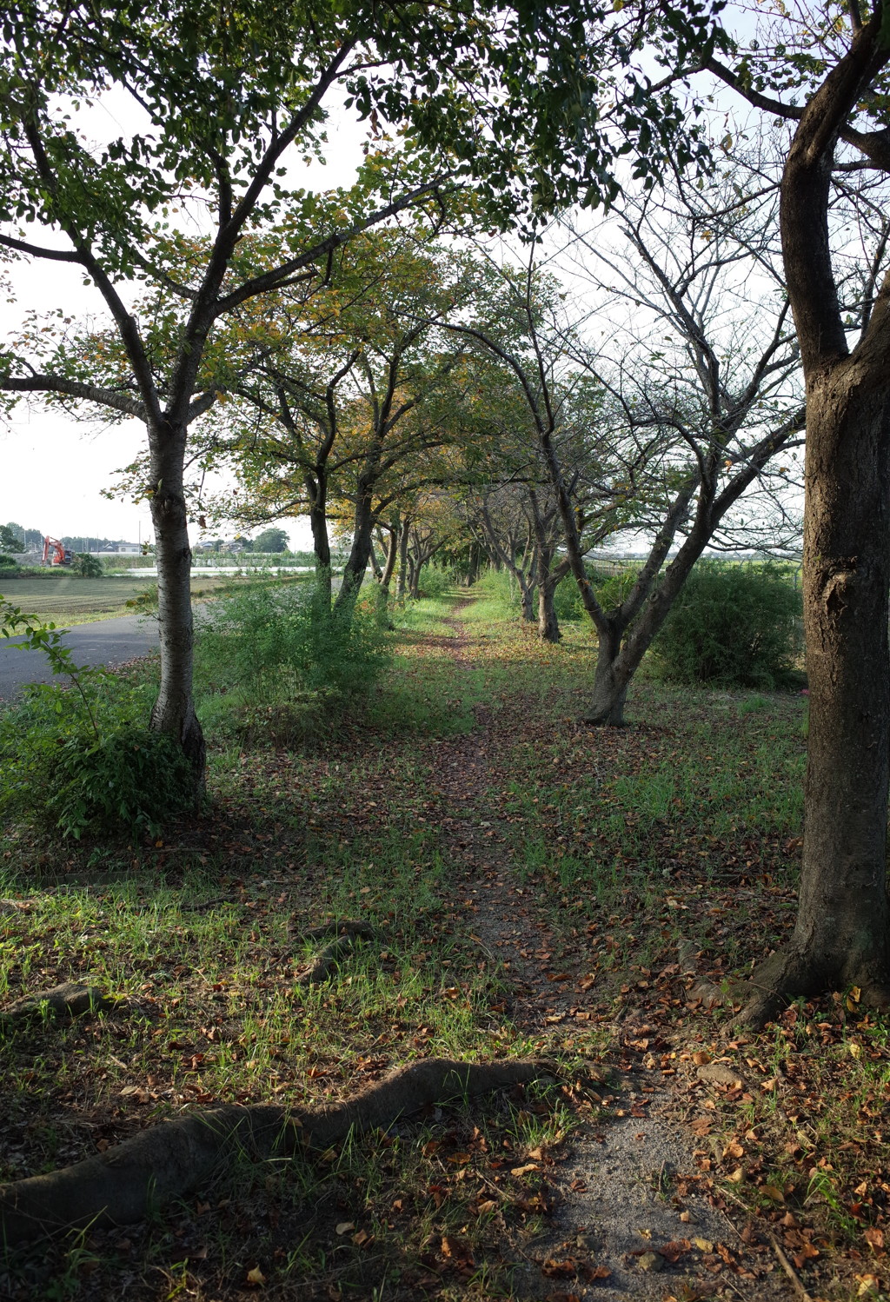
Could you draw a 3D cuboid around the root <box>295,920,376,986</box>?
[{"bbox_3d":[-0.421,1.152,3.996,0.320,0.100,0.460,0,5,0],"label":"root"}]

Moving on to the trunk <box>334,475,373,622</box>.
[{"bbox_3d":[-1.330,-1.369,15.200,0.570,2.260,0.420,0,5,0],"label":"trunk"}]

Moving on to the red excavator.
[{"bbox_3d":[-63.480,-16.242,171.233,2.600,5.234,6.200,2,5,17],"label":"red excavator"}]

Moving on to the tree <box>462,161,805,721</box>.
[{"bbox_3d":[1.818,-1.860,9.591,3.337,5.094,3.500,0,5,0],"label":"tree"}]

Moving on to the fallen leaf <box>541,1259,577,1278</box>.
[{"bbox_3d":[0.239,1.297,2.191,0.076,0.022,0.042,0,5,0],"label":"fallen leaf"}]

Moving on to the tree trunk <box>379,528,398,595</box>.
[{"bbox_3d":[-1.206,-1.827,22.000,0.360,1.550,0.320,0,5,0],"label":"tree trunk"}]

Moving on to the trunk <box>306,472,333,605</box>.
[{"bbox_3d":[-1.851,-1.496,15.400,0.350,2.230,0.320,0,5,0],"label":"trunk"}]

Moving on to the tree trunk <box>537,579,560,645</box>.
[{"bbox_3d":[1.847,-0.698,18.543,0.420,1.121,0.400,0,5,0],"label":"tree trunk"}]

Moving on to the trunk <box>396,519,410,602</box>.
[{"bbox_3d":[-1.348,-2.895,33.497,0.420,2.654,0.380,0,5,0],"label":"trunk"}]

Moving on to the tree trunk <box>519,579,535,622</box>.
[{"bbox_3d":[1.955,-1.201,24.600,0.360,1.020,0.340,0,5,0],"label":"tree trunk"}]

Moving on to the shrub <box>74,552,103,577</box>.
[{"bbox_3d":[-27.324,-6.644,80.000,2.200,1.950,2.100,0,5,0],"label":"shrub"}]

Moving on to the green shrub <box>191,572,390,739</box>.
[{"bbox_3d":[-1.497,-0.059,10.238,1.950,1.380,1.900,0,5,0],"label":"green shrub"}]

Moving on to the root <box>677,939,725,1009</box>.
[{"bbox_3d":[0.898,1.146,3.666,0.170,0.090,0.520,0,5,5],"label":"root"}]

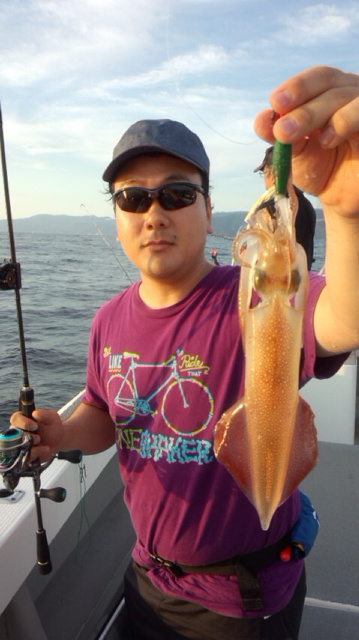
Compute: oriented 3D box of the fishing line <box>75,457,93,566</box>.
[{"bbox_3d":[-0.150,0.300,0.745,0.027,0.180,0.020,1,10,0],"label":"fishing line"}]

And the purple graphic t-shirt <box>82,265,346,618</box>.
[{"bbox_3d":[0.060,0.215,0.845,0.450,0.610,0.290,1,11,28],"label":"purple graphic t-shirt"}]

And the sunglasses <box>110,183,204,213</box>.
[{"bbox_3d":[-0.021,-0.190,0.775,0.145,0.046,0.140,-4,3,13],"label":"sunglasses"}]

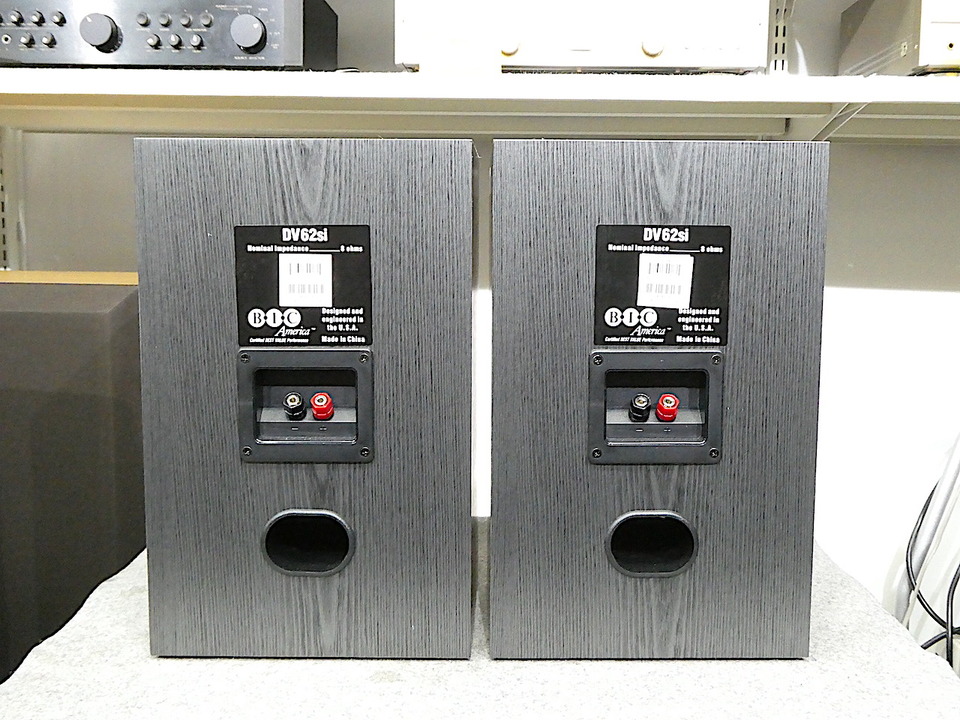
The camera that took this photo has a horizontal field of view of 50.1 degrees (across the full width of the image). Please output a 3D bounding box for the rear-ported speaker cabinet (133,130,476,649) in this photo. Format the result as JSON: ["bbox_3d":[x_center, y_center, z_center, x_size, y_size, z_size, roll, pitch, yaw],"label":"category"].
[{"bbox_3d":[-0.117,0.019,0.810,0.226,0.360,0.213,0,6,1],"label":"rear-ported speaker cabinet"}]

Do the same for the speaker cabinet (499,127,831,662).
[{"bbox_3d":[0.120,0.020,0.813,0.226,0.360,0.213,0,6,0],"label":"speaker cabinet"}]

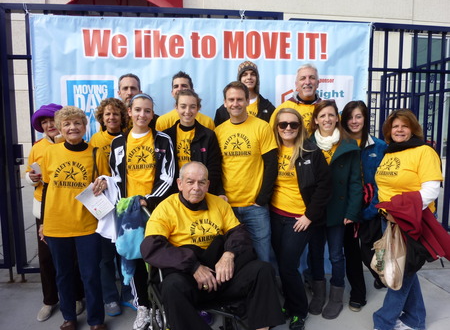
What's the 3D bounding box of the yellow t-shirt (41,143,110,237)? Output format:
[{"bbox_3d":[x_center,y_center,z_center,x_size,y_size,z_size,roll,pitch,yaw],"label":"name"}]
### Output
[{"bbox_3d":[-1.031,0.158,2.274,0.470,0.645,0.270,-2,6,-16],"label":"yellow t-shirt"}]

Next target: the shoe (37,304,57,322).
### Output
[{"bbox_3d":[-1.388,1.138,2.557,0.095,0.095,0.245,0,5,7],"label":"shoe"}]

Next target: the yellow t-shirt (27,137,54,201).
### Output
[{"bbox_3d":[-1.305,0.045,2.504,0.430,0.520,0.250,-2,6,-19],"label":"yellow t-shirt"}]

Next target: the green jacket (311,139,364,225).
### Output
[{"bbox_3d":[0.851,0.125,2.483,0.440,0.680,0.280,2,6,23],"label":"green jacket"}]

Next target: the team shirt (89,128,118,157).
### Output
[{"bbox_3d":[-0.886,0.024,2.583,0.440,0.600,0.250,-2,6,-14],"label":"team shirt"}]

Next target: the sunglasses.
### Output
[{"bbox_3d":[0.427,-0.260,2.186,0.150,0.050,0.140,1,6,12],"label":"sunglasses"}]

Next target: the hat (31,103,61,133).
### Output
[{"bbox_3d":[-1.326,-0.347,2.457,0.255,0.210,0.260,-2,6,-18],"label":"hat"}]

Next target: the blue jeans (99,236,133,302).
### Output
[{"bbox_3d":[-0.886,0.690,2.656,0.350,0.840,0.270,-2,6,-14],"label":"blue jeans"}]

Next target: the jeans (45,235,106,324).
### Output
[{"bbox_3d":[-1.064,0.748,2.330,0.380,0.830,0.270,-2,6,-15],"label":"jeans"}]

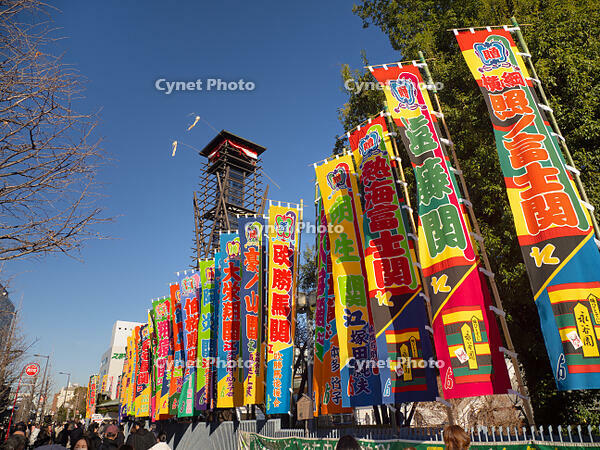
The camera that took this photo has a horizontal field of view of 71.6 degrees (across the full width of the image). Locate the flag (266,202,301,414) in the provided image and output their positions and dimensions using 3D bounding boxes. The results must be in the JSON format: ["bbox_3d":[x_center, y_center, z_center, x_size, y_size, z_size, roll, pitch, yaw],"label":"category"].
[{"bbox_3d":[-0.479,1.950,10.843,0.880,5.420,0.250,-6,-24,13],"label":"flag"}]

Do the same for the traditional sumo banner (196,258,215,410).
[{"bbox_3d":[-3.419,3.858,15.326,0.900,5.350,0.180,-10,-26,15],"label":"traditional sumo banner"}]

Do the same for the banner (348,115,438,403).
[{"bbox_3d":[1.570,0.354,7.695,0.920,5.420,0.200,-18,-28,30],"label":"banner"}]

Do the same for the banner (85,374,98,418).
[{"bbox_3d":[-27.285,22.534,54.711,0.900,5.300,0.100,6,-26,-18],"label":"banner"}]

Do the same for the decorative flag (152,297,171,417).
[{"bbox_3d":[-6.401,6.107,19.524,0.900,5.350,0.180,-10,-25,0],"label":"decorative flag"}]

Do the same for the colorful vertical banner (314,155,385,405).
[{"bbox_3d":[0.961,0.899,8.814,0.920,5.420,0.220,-20,-29,32],"label":"colorful vertical banner"}]

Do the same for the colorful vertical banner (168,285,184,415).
[{"bbox_3d":[-5.403,5.289,18.188,0.900,5.420,0.220,-18,-25,25],"label":"colorful vertical banner"}]

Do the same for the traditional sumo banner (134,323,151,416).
[{"bbox_3d":[-9.357,8.688,25.135,0.900,5.300,0.100,4,-25,-14],"label":"traditional sumo banner"}]

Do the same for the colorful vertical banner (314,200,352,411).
[{"bbox_3d":[0.820,1.600,10.000,0.900,5.350,0.200,-5,-25,12],"label":"colorful vertical banner"}]

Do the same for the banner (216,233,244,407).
[{"bbox_3d":[-2.109,2.715,12.922,0.900,5.350,0.180,-6,-25,7],"label":"banner"}]

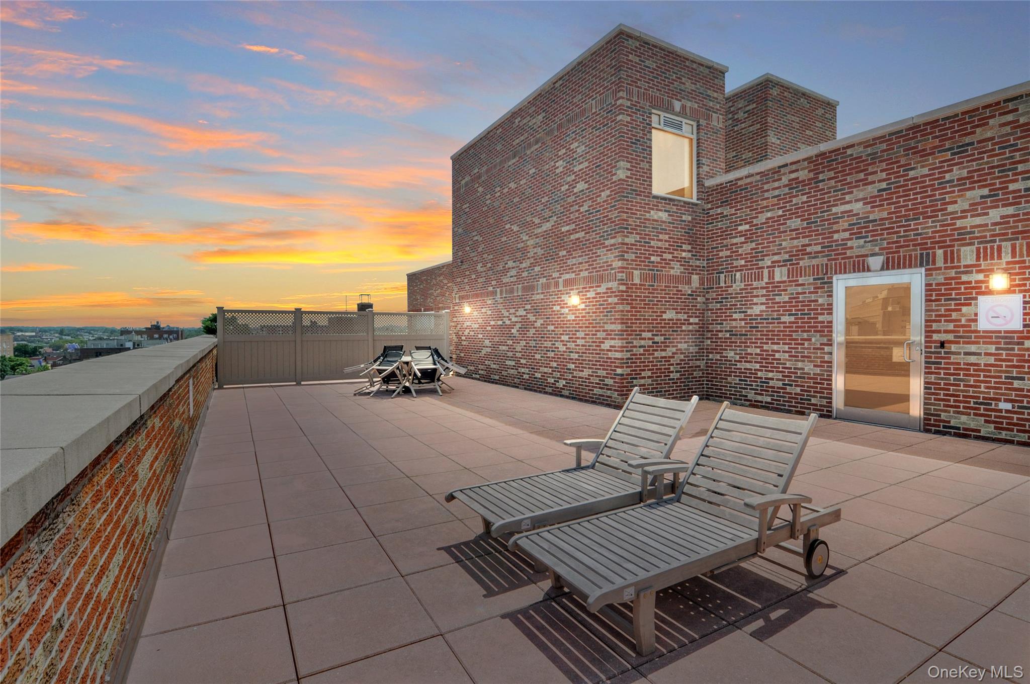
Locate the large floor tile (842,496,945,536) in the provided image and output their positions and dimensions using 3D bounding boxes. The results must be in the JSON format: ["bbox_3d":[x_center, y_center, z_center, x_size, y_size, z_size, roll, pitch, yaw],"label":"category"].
[{"bbox_3d":[2.817,1.354,3.506,0.608,0.040,0.581,-1,2,-31],"label":"large floor tile"}]

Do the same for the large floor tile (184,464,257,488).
[{"bbox_3d":[-2.858,1.334,4.495,0.601,0.040,0.591,-1,2,-29],"label":"large floor tile"}]

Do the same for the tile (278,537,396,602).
[{"bbox_3d":[-1.081,1.385,2.778,0.612,0.040,0.590,-1,2,-30],"label":"tile"}]

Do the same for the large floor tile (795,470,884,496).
[{"bbox_3d":[3.055,1.329,4.280,0.608,0.040,0.583,-1,2,-30],"label":"large floor tile"}]

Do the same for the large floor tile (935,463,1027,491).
[{"bbox_3d":[4.480,1.334,4.428,0.612,0.040,0.590,-1,2,-30],"label":"large floor tile"}]

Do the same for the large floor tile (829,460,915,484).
[{"bbox_3d":[3.601,1.319,4.575,0.608,0.040,0.582,-1,2,-31],"label":"large floor tile"}]

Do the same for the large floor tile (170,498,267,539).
[{"bbox_3d":[-2.238,1.363,3.496,0.612,0.040,0.590,-1,2,-30],"label":"large floor tile"}]

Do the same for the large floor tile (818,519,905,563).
[{"bbox_3d":[2.270,1.365,3.211,0.608,0.040,0.583,-1,2,-30],"label":"large floor tile"}]

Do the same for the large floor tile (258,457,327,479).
[{"bbox_3d":[-2.312,1.325,4.763,0.603,0.040,0.592,-1,2,-29],"label":"large floor tile"}]

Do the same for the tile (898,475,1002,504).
[{"bbox_3d":[3.932,1.343,4.134,0.612,0.040,0.590,-1,2,-30],"label":"tile"}]

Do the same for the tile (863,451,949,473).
[{"bbox_3d":[4.147,1.308,4.871,0.607,0.040,0.580,-1,2,-31],"label":"tile"}]

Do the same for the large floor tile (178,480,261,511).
[{"bbox_3d":[-2.538,1.348,3.977,0.612,0.040,0.590,-1,2,-30],"label":"large floor tile"}]

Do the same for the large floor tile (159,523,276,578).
[{"bbox_3d":[-1.930,1.378,3.011,0.612,0.040,0.590,-1,2,-30],"label":"large floor tile"}]

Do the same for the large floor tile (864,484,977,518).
[{"bbox_3d":[3.382,1.353,3.836,0.612,0.040,0.590,-1,2,-30],"label":"large floor tile"}]

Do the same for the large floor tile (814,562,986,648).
[{"bbox_3d":[2.031,1.389,2.439,0.607,0.040,0.579,-1,2,-31],"label":"large floor tile"}]

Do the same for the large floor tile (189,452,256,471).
[{"bbox_3d":[-3.147,1.318,4.961,0.612,0.040,0.590,-1,2,-30],"label":"large floor tile"}]

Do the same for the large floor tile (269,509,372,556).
[{"bbox_3d":[-1.389,1.370,3.267,0.604,0.040,0.592,-1,2,-29],"label":"large floor tile"}]

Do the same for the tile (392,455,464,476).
[{"bbox_3d":[-0.912,1.320,4.812,0.606,0.040,0.592,-1,2,-29],"label":"tile"}]

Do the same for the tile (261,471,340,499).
[{"bbox_3d":[-1.998,1.339,4.258,0.612,0.040,0.590,-1,2,-30],"label":"tile"}]

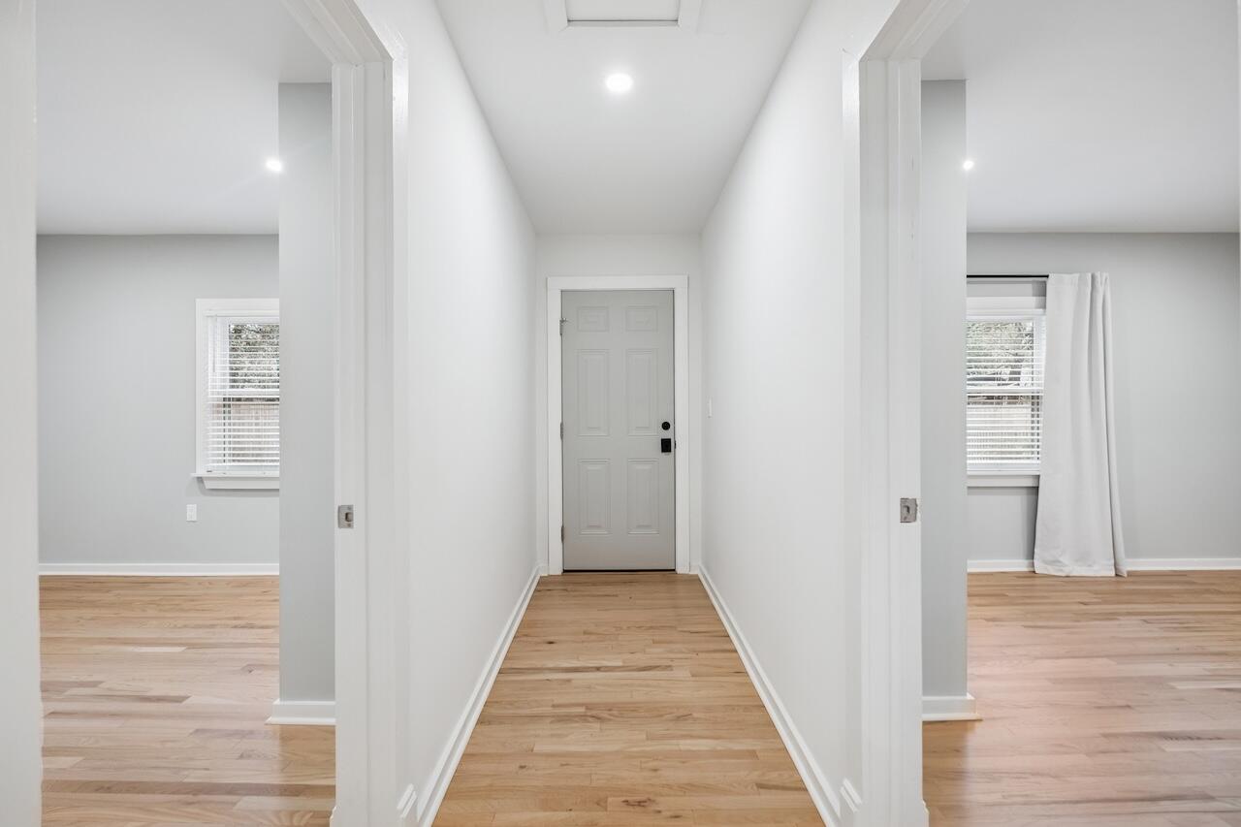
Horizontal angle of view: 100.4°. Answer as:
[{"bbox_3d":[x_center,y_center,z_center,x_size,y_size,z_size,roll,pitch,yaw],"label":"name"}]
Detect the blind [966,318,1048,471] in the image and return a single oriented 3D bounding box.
[{"bbox_3d":[2.770,-0.167,3.770,0.830,1.170,0.060,0,0,0],"label":"blind"}]

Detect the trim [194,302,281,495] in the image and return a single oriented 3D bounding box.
[{"bbox_3d":[-2.565,-0.139,3.730,1.010,1.365,0.130,0,0,0],"label":"trim"}]

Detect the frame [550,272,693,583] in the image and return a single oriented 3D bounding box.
[{"bbox_3d":[-0.017,0.087,3.745,1.018,2.150,0.120,0,0,0],"label":"frame"}]

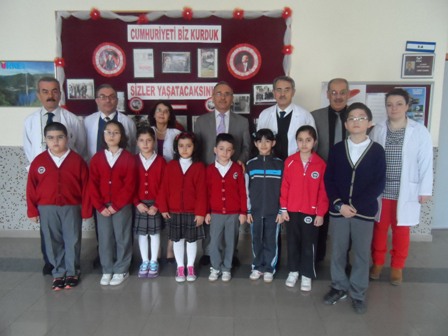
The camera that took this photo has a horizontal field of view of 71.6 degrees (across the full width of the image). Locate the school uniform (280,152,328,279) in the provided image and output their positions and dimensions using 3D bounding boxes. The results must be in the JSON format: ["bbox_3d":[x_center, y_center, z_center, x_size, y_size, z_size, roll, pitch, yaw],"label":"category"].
[{"bbox_3d":[0.668,0.413,2.618,0.395,1.089,0.240,3,8,17],"label":"school uniform"}]

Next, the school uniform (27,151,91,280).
[{"bbox_3d":[-1.374,0.406,2.607,0.464,1.108,0.290,-3,8,-24],"label":"school uniform"}]

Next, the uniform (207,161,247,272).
[{"bbox_3d":[0.026,0.418,2.653,0.335,0.981,0.220,0,7,1],"label":"uniform"}]

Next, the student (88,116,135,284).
[{"bbox_3d":[-0.937,0.292,2.637,0.369,1.360,0.260,-2,8,-17],"label":"student"}]

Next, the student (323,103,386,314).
[{"bbox_3d":[0.972,0.286,2.308,0.406,1.495,0.330,4,9,26],"label":"student"}]

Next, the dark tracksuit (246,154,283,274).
[{"bbox_3d":[0.343,0.407,2.646,0.299,1.055,0.220,1,7,4],"label":"dark tracksuit"}]

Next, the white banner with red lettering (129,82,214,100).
[{"bbox_3d":[-0.531,-0.832,3.383,1.035,0.184,0.010,1,6,1],"label":"white banner with red lettering"}]

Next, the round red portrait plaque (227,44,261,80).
[{"bbox_3d":[0.213,-1.125,3.302,0.372,0.372,0.015,1,8,2],"label":"round red portrait plaque"}]

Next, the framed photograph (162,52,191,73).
[{"bbox_3d":[-0.507,-1.126,3.335,0.306,0.218,0.020,0,7,1],"label":"framed photograph"}]

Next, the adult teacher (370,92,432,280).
[{"bbox_3d":[1.500,0.164,2.687,0.518,1.645,0.360,5,9,29],"label":"adult teacher"}]

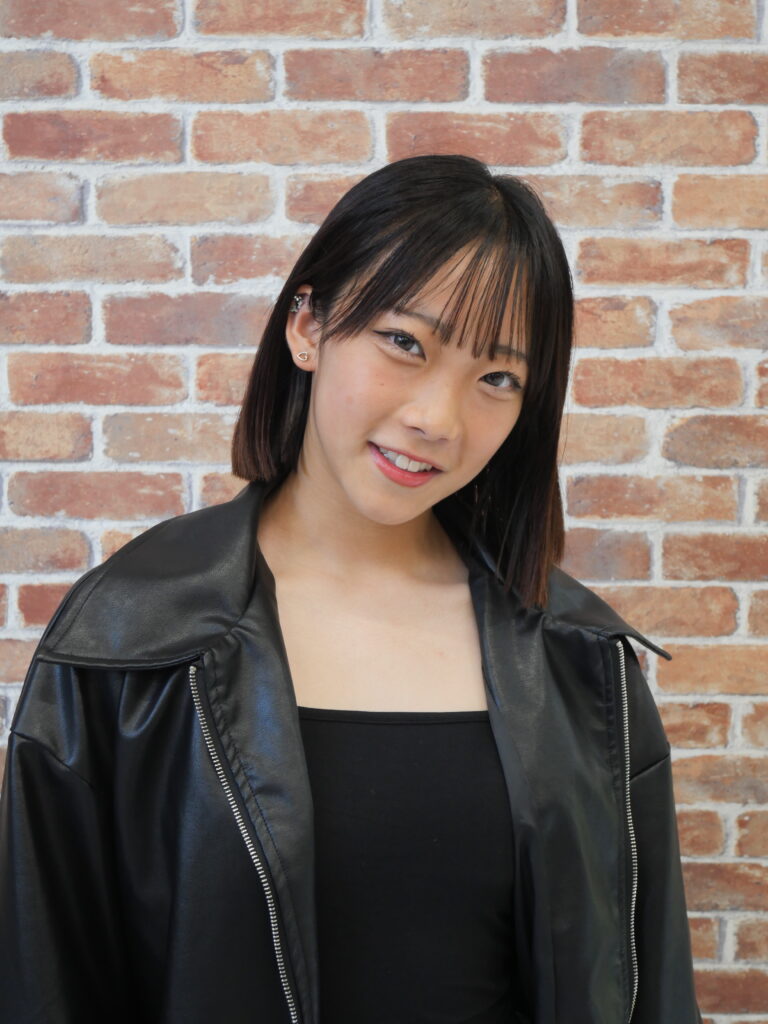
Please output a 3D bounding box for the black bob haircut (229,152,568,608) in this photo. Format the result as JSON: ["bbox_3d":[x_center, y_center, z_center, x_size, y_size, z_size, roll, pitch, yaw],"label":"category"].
[{"bbox_3d":[0.021,-0.095,0.800,0.220,0.272,0.215,15,5,-19],"label":"black bob haircut"}]

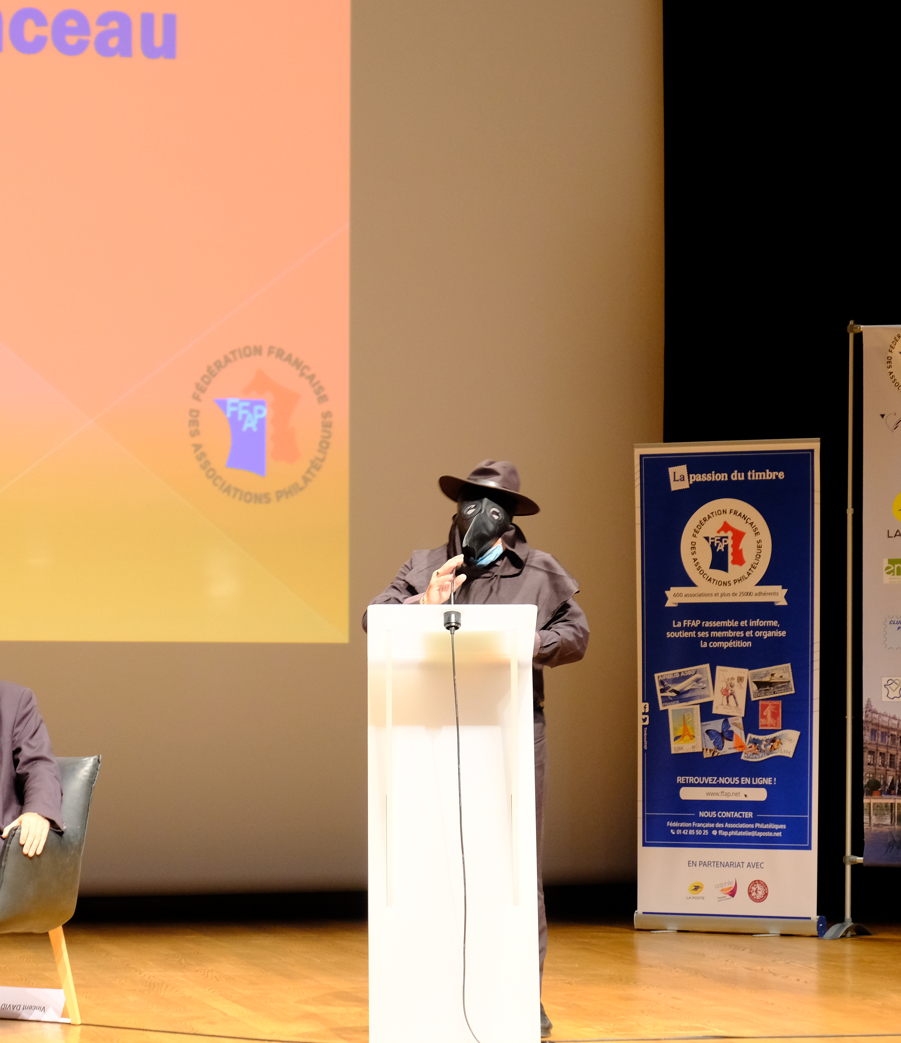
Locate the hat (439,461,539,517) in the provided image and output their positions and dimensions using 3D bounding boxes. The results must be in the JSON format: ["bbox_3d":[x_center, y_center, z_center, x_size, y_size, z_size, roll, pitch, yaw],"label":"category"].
[{"bbox_3d":[0.127,-0.120,10.580,0.310,0.125,0.340,16,-8,11],"label":"hat"}]

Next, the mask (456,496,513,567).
[{"bbox_3d":[0.098,0.027,10.480,0.165,0.200,0.200,12,-4,14],"label":"mask"}]

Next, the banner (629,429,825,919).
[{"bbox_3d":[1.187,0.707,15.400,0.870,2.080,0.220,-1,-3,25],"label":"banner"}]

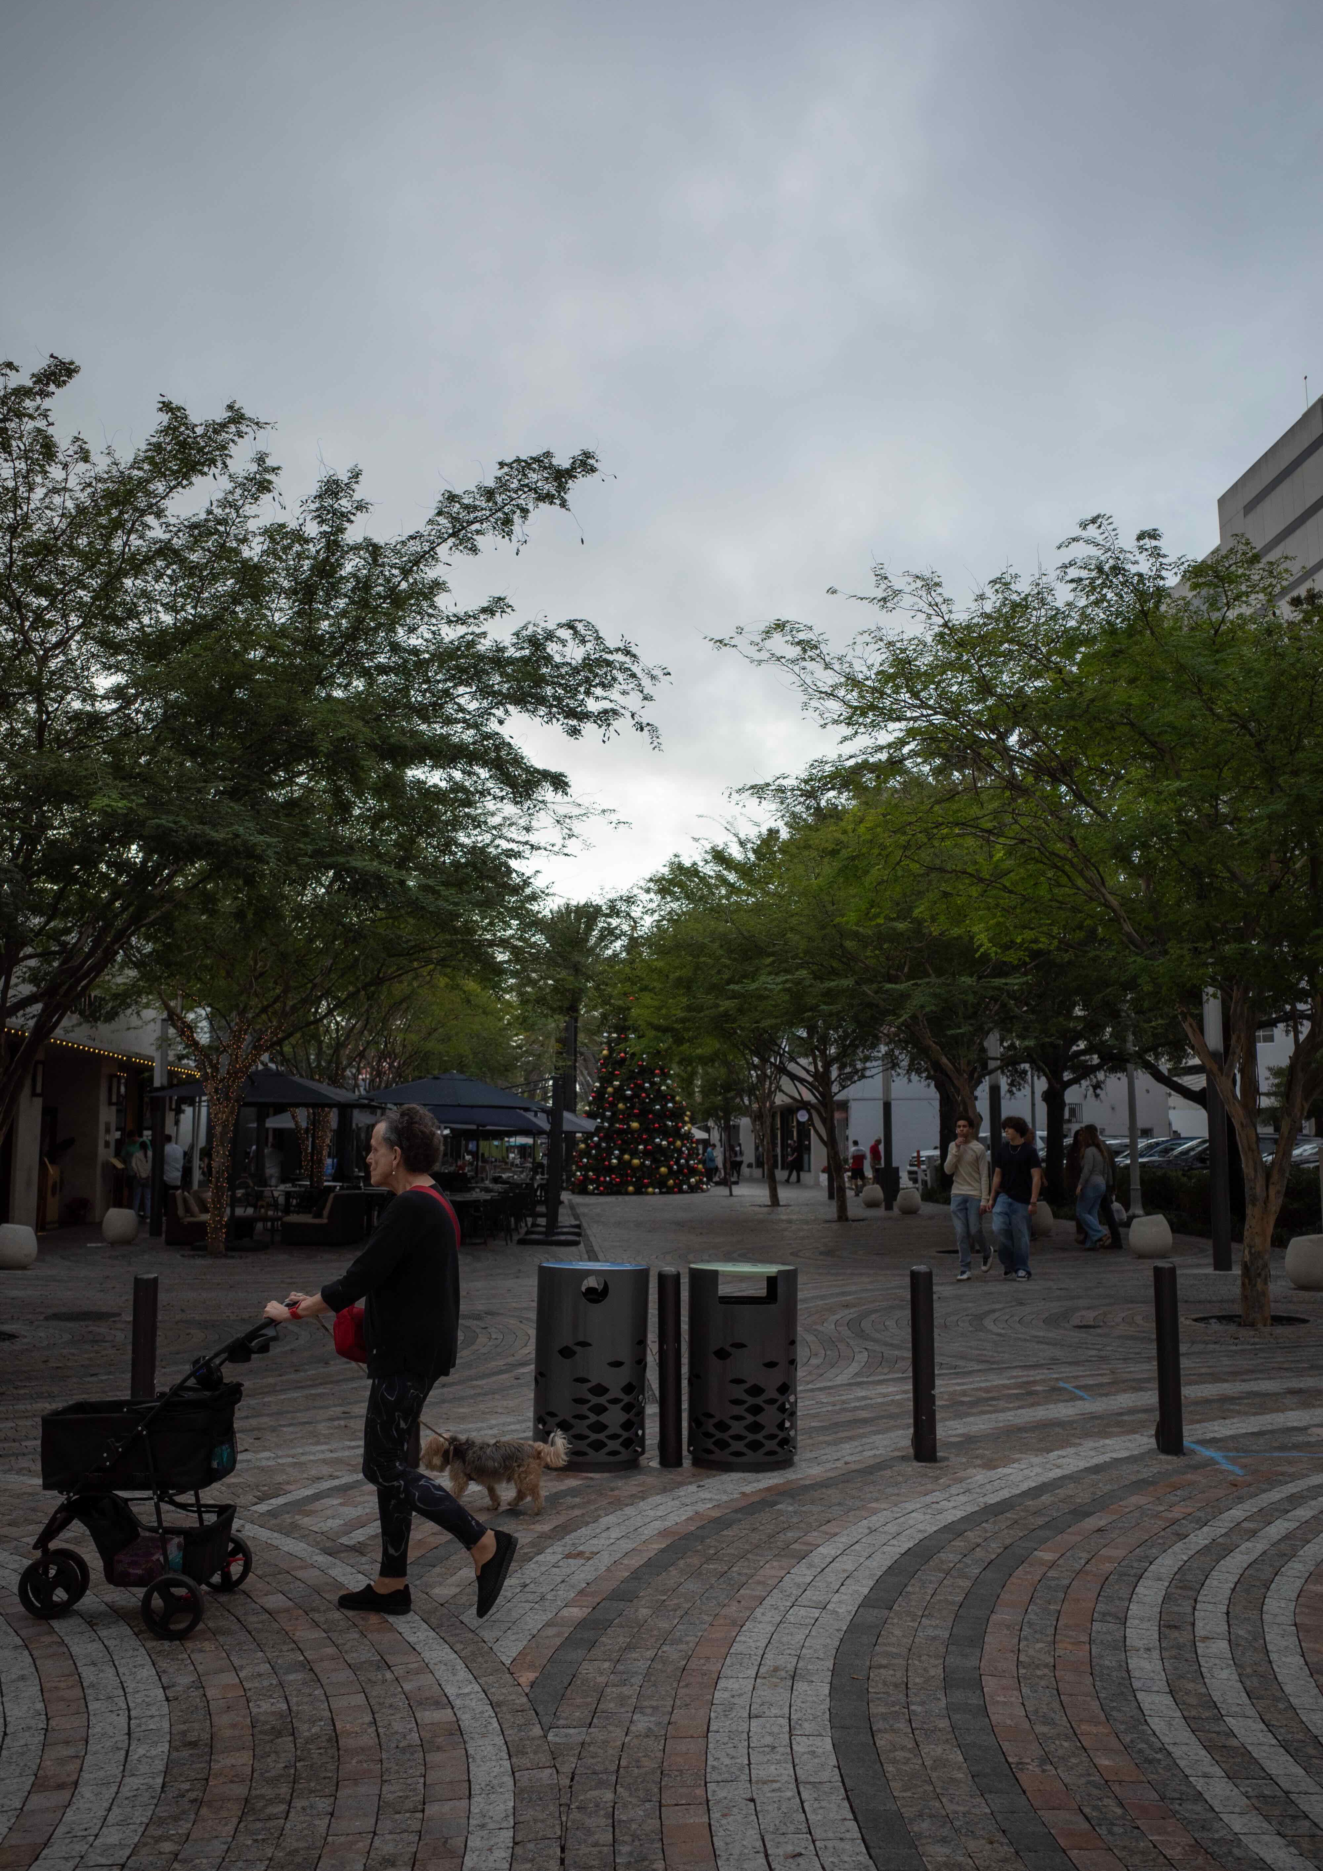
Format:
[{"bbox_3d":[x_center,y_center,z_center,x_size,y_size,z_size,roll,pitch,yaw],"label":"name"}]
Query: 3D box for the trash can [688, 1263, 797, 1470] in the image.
[{"bbox_3d":[0.381,2.022,7.340,0.515,0.920,0.515,0,-8,0],"label":"trash can"}]

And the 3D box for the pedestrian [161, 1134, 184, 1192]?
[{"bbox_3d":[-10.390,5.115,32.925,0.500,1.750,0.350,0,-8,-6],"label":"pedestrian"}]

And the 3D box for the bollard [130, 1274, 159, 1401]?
[{"bbox_3d":[-2.374,2.022,7.107,0.112,0.912,0.112,0,-8,0],"label":"bollard"}]

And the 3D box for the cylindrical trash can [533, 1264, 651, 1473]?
[{"bbox_3d":[-0.328,2.026,7.341,0.515,0.920,0.515,1,-8,0],"label":"cylindrical trash can"}]

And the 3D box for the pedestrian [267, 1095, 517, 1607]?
[{"bbox_3d":[-0.878,1.380,5.138,0.800,1.645,0.500,0,-8,0],"label":"pedestrian"}]

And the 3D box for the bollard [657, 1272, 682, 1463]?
[{"bbox_3d":[0.037,2.028,7.293,0.105,0.900,0.105,0,-8,0],"label":"bollard"}]

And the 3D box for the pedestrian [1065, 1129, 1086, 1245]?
[{"bbox_3d":[6.058,3.639,22.541,0.460,1.660,0.360,2,-8,-14],"label":"pedestrian"}]

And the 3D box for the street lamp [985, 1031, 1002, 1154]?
[{"bbox_3d":[5.945,2.791,27.601,0.185,4.900,0.185,0,-8,-4],"label":"street lamp"}]

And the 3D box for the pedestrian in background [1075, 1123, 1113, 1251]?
[{"bbox_3d":[6.128,3.604,21.981,0.500,1.660,0.450,-6,-10,38],"label":"pedestrian in background"}]

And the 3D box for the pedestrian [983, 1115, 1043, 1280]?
[{"bbox_3d":[3.970,2.922,17.436,0.600,1.790,0.380,-3,-8,16],"label":"pedestrian"}]

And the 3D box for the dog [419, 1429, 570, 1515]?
[{"bbox_3d":[-0.682,2.197,6.360,0.600,0.315,0.200,-1,-8,3],"label":"dog"}]

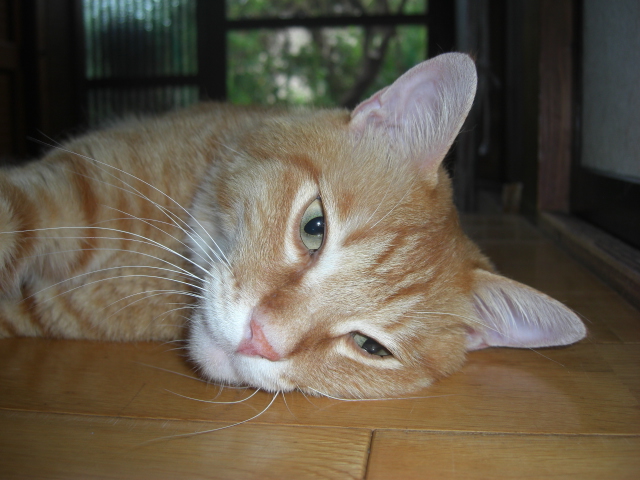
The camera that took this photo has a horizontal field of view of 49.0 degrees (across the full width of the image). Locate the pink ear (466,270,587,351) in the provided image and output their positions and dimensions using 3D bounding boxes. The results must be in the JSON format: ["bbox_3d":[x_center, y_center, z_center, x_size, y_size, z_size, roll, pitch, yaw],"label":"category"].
[{"bbox_3d":[0.083,0.029,0.287,0.050,0.034,0.020,7,14,27],"label":"pink ear"}]

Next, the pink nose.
[{"bbox_3d":[-0.023,0.036,0.254,0.012,0.017,0.010,-29,4,3],"label":"pink nose"}]

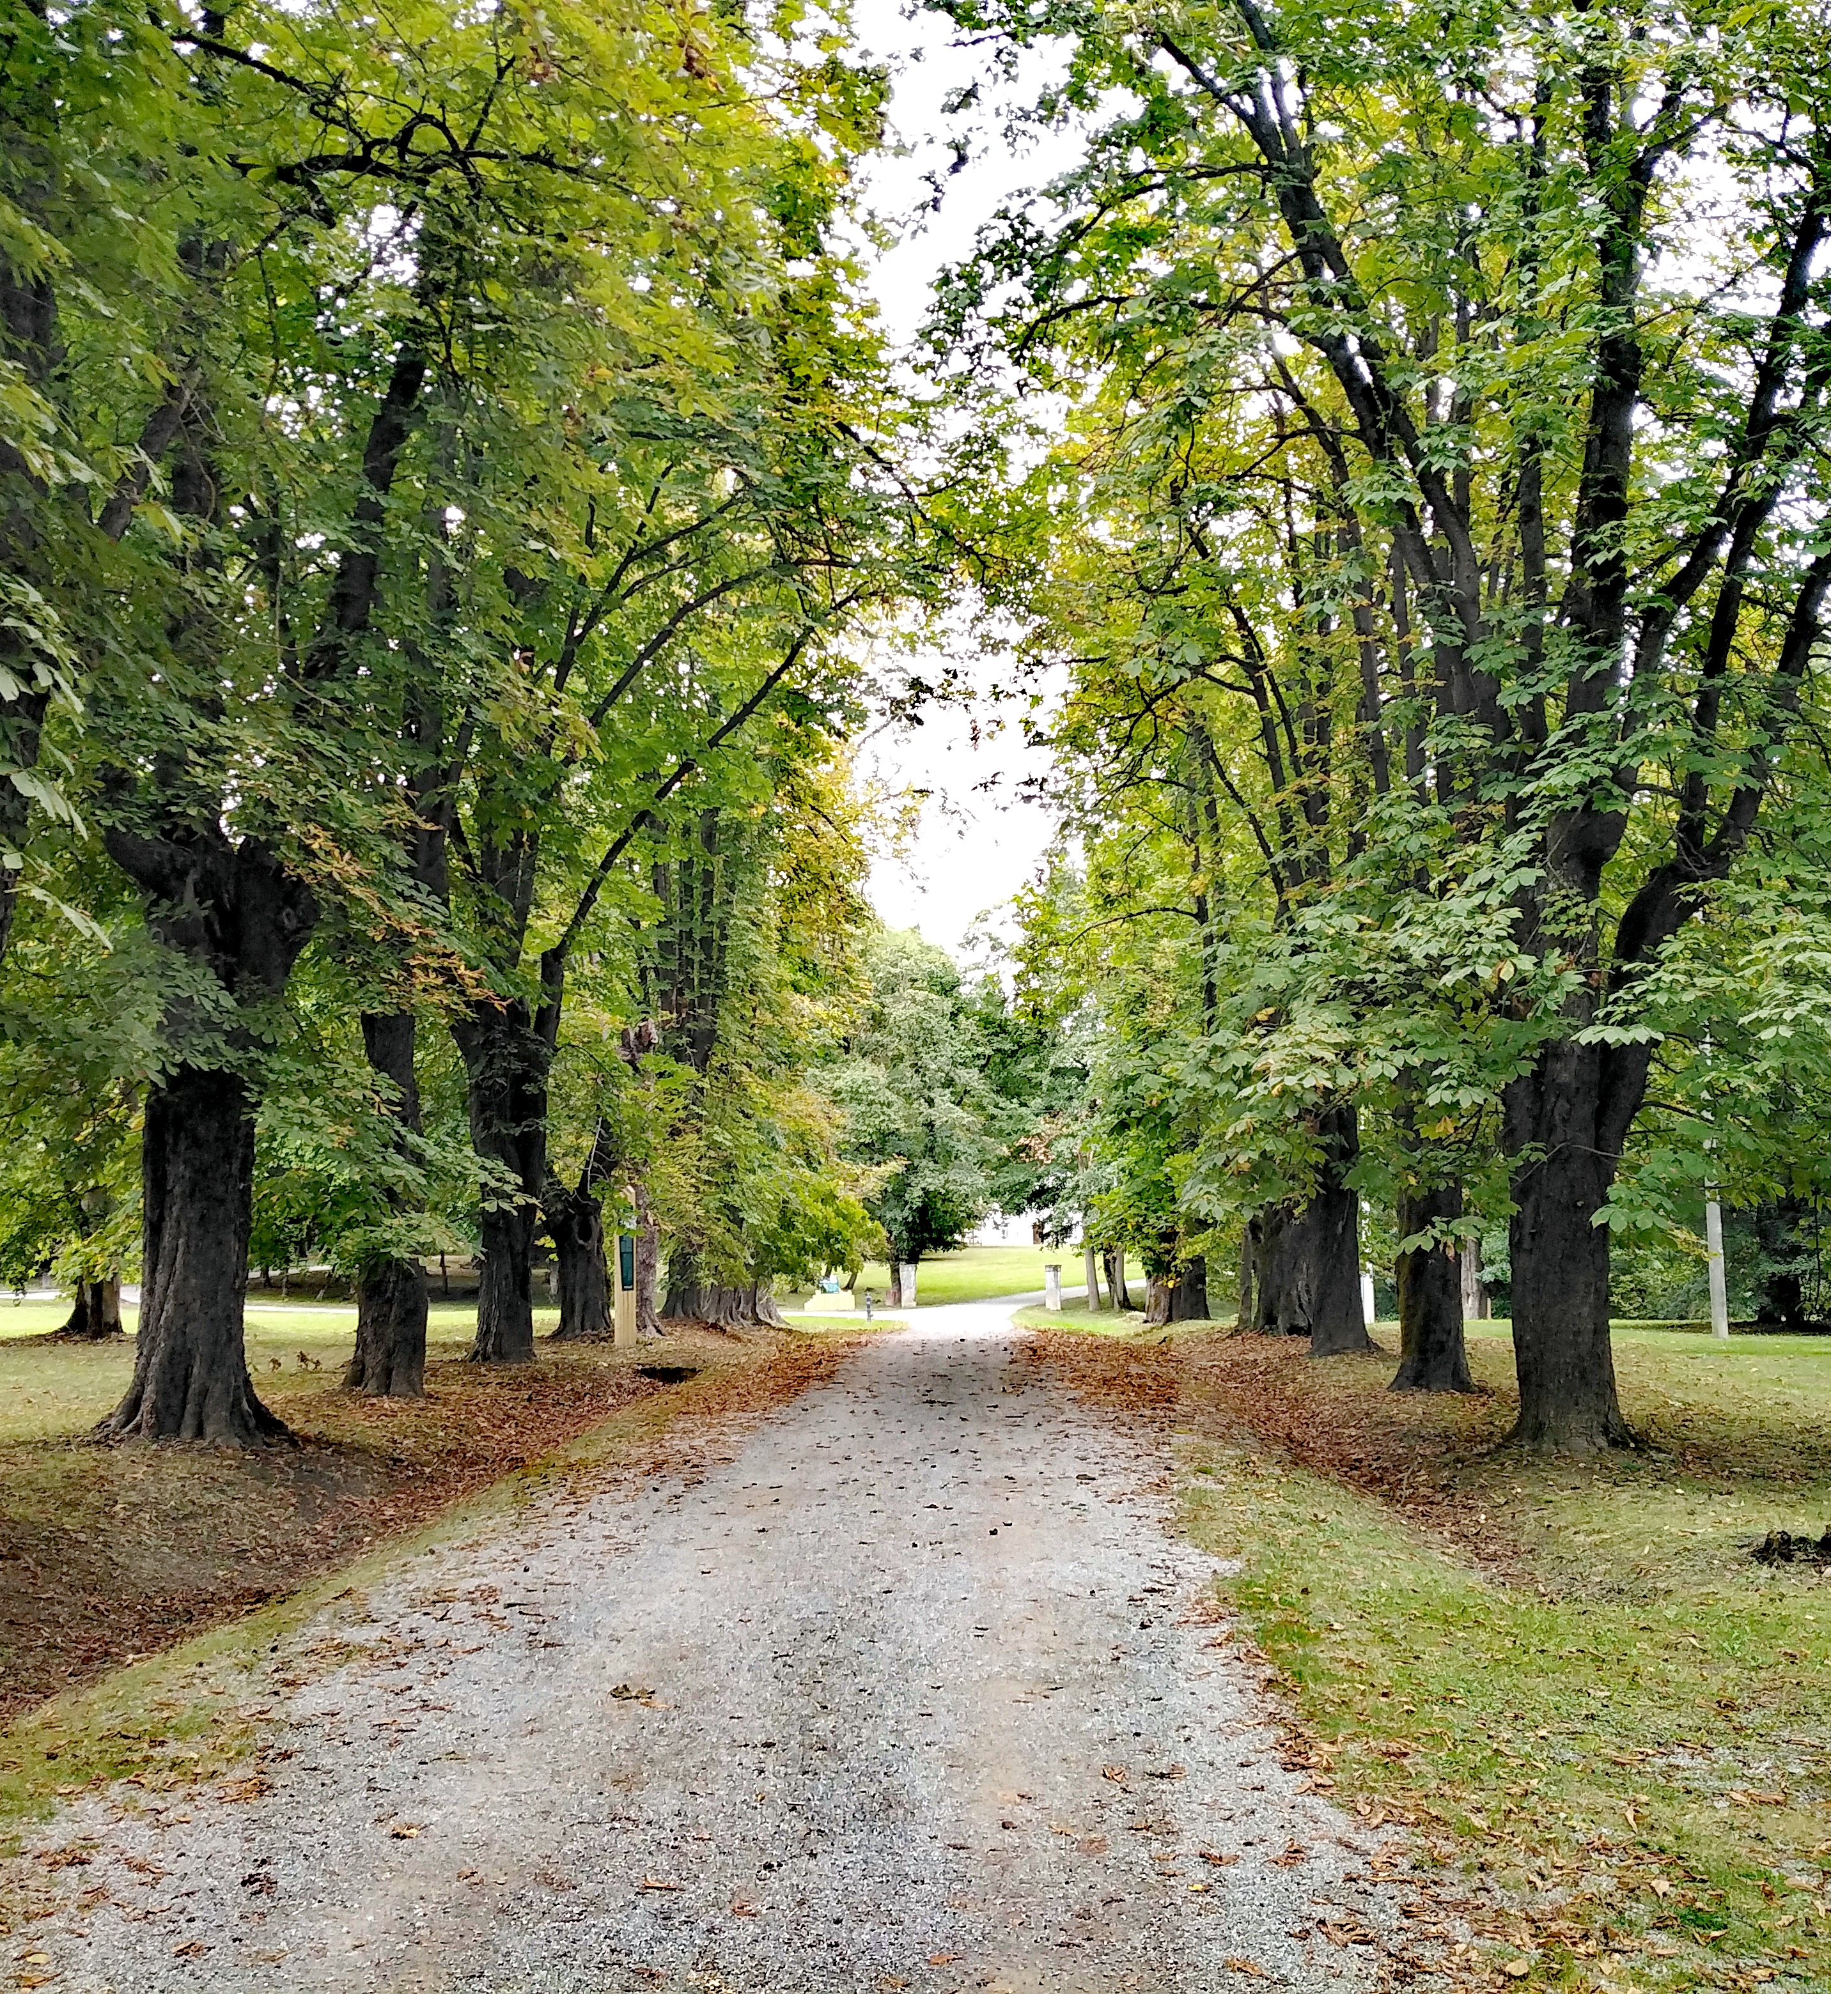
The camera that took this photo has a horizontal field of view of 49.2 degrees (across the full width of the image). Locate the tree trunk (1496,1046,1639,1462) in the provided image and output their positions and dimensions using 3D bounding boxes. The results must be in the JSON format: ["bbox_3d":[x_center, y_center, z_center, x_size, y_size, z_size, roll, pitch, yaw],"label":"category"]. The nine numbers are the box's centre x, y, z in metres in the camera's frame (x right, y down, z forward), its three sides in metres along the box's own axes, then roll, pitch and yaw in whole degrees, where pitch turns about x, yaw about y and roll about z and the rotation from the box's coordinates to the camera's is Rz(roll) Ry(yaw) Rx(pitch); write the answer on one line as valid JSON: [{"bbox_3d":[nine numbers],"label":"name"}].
[{"bbox_3d":[5.073,1.908,15.684,1.065,3.161,1.065,0,-7,0],"label":"tree trunk"}]

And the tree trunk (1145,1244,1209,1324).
[{"bbox_3d":[5.184,5.673,39.605,1.276,1.571,1.200,0,-7,0],"label":"tree trunk"}]

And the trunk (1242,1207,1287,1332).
[{"bbox_3d":[5.959,4.664,34.187,0.850,2.098,0.850,0,-7,0],"label":"trunk"}]

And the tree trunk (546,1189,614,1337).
[{"bbox_3d":[-5.394,4.340,32.212,1.069,2.336,1.069,0,-7,0],"label":"tree trunk"}]

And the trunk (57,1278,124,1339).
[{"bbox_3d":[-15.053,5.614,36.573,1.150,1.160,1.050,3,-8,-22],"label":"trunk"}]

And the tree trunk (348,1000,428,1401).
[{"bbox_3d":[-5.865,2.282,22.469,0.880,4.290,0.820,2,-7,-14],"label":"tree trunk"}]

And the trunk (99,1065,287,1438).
[{"bbox_3d":[-5.793,2.029,16.173,1.548,3.007,1.548,0,-7,0],"label":"trunk"}]

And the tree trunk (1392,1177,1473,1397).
[{"bbox_3d":[6.384,3.580,24.861,1.000,2.570,0.920,-2,-7,14],"label":"tree trunk"}]

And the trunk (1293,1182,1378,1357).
[{"bbox_3d":[6.414,4.136,30.462,1.120,2.590,1.000,-1,-7,12],"label":"trunk"}]

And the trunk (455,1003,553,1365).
[{"bbox_3d":[-5.404,2.438,26.499,1.283,4.772,1.283,0,-7,0],"label":"trunk"}]

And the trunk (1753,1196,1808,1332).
[{"bbox_3d":[18.195,5.532,42.173,1.100,2.760,1.000,-3,-8,23],"label":"trunk"}]

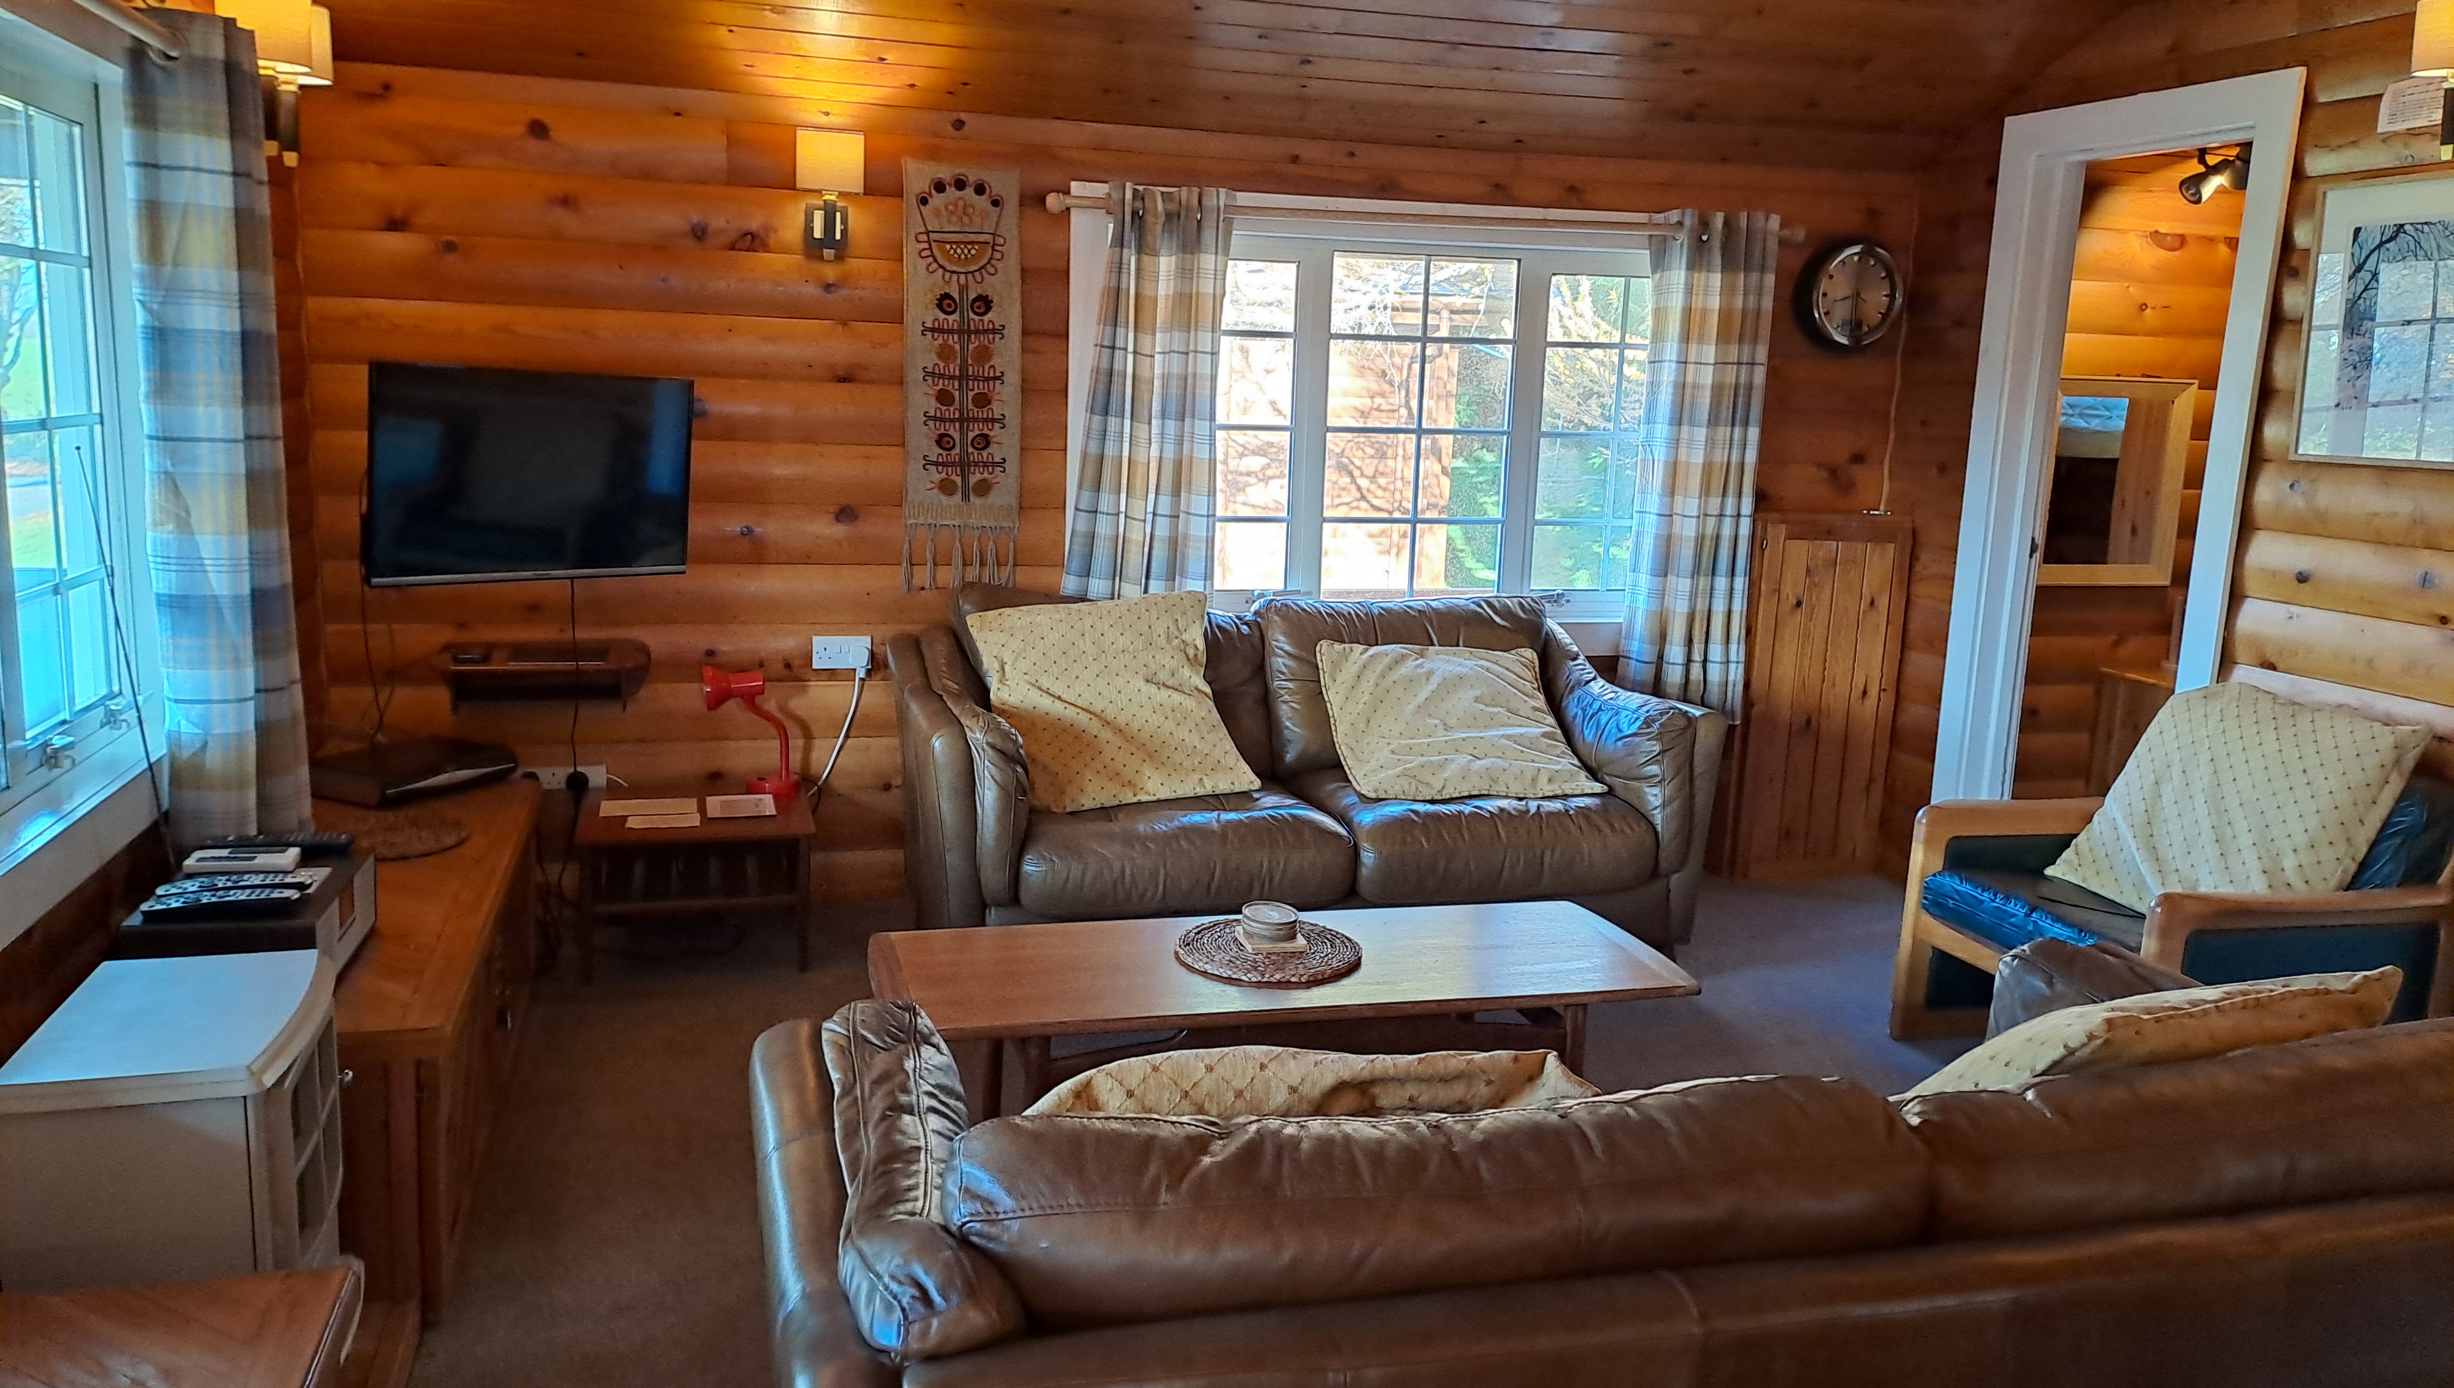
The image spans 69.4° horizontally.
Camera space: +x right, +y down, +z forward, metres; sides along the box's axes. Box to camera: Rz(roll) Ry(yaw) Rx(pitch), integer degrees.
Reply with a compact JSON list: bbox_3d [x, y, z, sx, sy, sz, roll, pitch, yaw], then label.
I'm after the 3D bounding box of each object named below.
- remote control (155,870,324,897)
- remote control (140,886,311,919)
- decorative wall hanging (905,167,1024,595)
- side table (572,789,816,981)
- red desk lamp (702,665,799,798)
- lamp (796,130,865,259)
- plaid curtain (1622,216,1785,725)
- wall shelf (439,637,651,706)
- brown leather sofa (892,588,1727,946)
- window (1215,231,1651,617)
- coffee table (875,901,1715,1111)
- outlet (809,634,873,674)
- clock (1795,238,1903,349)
[{"bbox_3d":[-1.601,0.318,2.865,0.215,0.028,0.052,-2,11,-18],"label":"remote control"},{"bbox_3d":[-1.521,0.318,2.695,0.210,0.025,0.050,-1,11,-16],"label":"remote control"},{"bbox_3d":[-0.679,-0.803,4.538,0.297,1.075,0.030,-1,11,-16],"label":"decorative wall hanging"},{"bbox_3d":[-1.272,0.455,4.280,0.532,0.355,0.460,-1,11,-16],"label":"side table"},{"bbox_3d":[-1.183,0.087,4.399,0.245,0.330,0.135,-1,11,-16],"label":"red desk lamp"},{"bbox_3d":[-0.933,-1.165,4.160,0.158,0.292,0.140,-1,11,-16],"label":"lamp"},{"bbox_3d":[1.294,-0.605,4.893,0.375,1.401,0.120,-1,11,-16],"label":"plaid curtain"},{"bbox_3d":[-1.629,-0.039,4.250,0.470,0.140,0.320,-1,11,-16],"label":"wall shelf"},{"bbox_3d":[0.167,0.206,4.481,1.910,0.890,0.860,-1,11,-18],"label":"brown leather sofa"},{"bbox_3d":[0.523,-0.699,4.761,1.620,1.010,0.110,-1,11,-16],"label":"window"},{"bbox_3d":[0.089,0.682,3.246,1.440,0.410,0.560,-1,11,-16],"label":"coffee table"},{"bbox_3d":[-0.998,-0.107,4.598,0.148,0.088,0.035,-1,11,-16],"label":"outlet"},{"bbox_3d":[1.750,-1.115,4.962,0.305,0.305,0.075,-1,11,-16],"label":"clock"}]

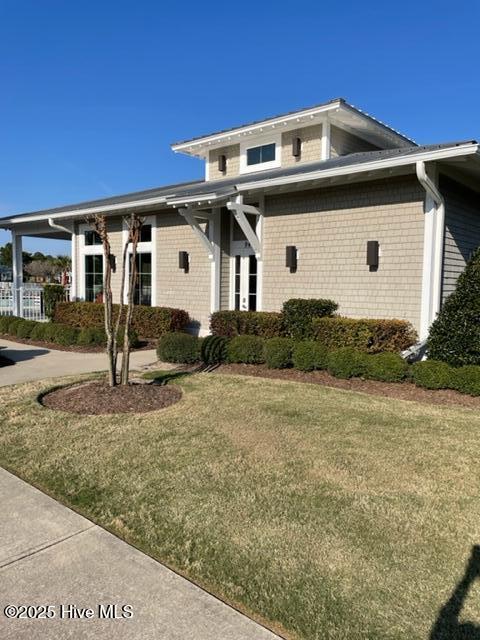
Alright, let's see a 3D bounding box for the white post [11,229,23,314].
[{"bbox_3d":[-9.929,-2.033,21.360,0.330,3.751,0.330,5,6,42],"label":"white post"}]

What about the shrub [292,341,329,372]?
[{"bbox_3d":[1.312,0.666,8.824,0.620,0.562,0.620,1,4,0],"label":"shrub"}]

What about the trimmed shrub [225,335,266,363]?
[{"bbox_3d":[0.130,0.584,9.594,0.711,0.571,0.711,1,4,0],"label":"trimmed shrub"}]

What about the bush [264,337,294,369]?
[{"bbox_3d":[0.812,0.617,9.185,0.613,0.589,0.613,1,4,0],"label":"bush"}]

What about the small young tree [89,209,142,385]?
[{"bbox_3d":[-1.862,-0.293,7.118,0.820,2.544,0.650,1,4,0],"label":"small young tree"}]

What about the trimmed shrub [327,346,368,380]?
[{"bbox_3d":[1.881,0.732,8.339,0.674,0.521,0.674,1,4,0],"label":"trimmed shrub"}]

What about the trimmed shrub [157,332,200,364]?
[{"bbox_3d":[-1.201,0.557,9.478,0.785,0.600,0.785,1,4,0],"label":"trimmed shrub"}]

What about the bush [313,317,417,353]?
[{"bbox_3d":[2.385,0.429,9.526,2.159,0.966,0.850,5,6,42],"label":"bush"}]

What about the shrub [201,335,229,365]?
[{"bbox_3d":[-0.484,0.580,9.515,0.634,0.571,0.634,1,4,0],"label":"shrub"}]

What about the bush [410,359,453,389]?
[{"bbox_3d":[3.008,0.861,7.499,0.606,0.426,0.606,5,6,42],"label":"bush"}]

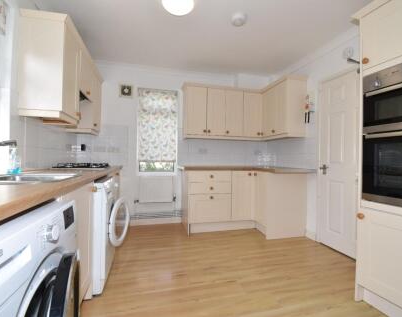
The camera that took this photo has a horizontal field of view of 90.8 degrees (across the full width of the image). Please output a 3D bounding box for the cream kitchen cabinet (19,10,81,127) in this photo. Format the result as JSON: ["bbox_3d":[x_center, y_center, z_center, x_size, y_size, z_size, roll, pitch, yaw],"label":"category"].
[{"bbox_3d":[-1.263,-0.721,1.711,0.298,0.789,0.405,1,0,-16],"label":"cream kitchen cabinet"}]

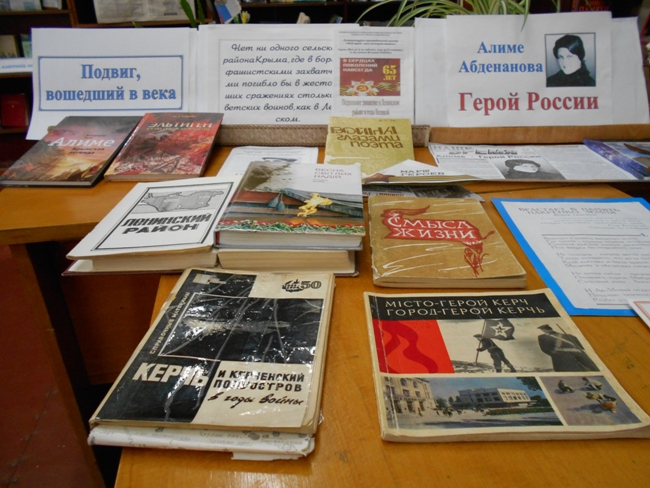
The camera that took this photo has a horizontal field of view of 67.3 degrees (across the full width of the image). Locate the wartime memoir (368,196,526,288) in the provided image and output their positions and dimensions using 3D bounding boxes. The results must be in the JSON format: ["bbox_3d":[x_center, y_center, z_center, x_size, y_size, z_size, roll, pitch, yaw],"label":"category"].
[{"bbox_3d":[0.126,-0.009,0.564,0.146,0.013,0.196,1,28,2],"label":"wartime memoir"}]

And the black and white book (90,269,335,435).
[{"bbox_3d":[-0.068,0.071,0.379,0.138,0.007,0.182,2,28,3],"label":"black and white book"}]

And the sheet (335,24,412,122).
[{"bbox_3d":[0.088,-0.298,0.893,0.149,0.198,0.004,0,6,0],"label":"sheet"}]

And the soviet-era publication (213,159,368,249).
[{"bbox_3d":[-0.031,-0.054,0.591,0.152,0.018,0.219,1,28,2],"label":"soviet-era publication"}]

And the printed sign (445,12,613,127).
[{"bbox_3d":[0.372,-0.316,0.888,0.299,0.207,0.004,0,6,1],"label":"printed sign"}]

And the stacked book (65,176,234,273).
[{"bbox_3d":[-0.193,-0.032,0.601,0.147,0.022,0.219,-3,28,-1],"label":"stacked book"}]

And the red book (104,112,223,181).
[{"bbox_3d":[-0.260,-0.170,0.829,0.147,0.011,0.230,-1,38,-2],"label":"red book"}]

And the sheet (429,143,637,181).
[{"bbox_3d":[0.335,-0.139,0.823,0.290,0.003,0.195,1,28,1],"label":"sheet"}]

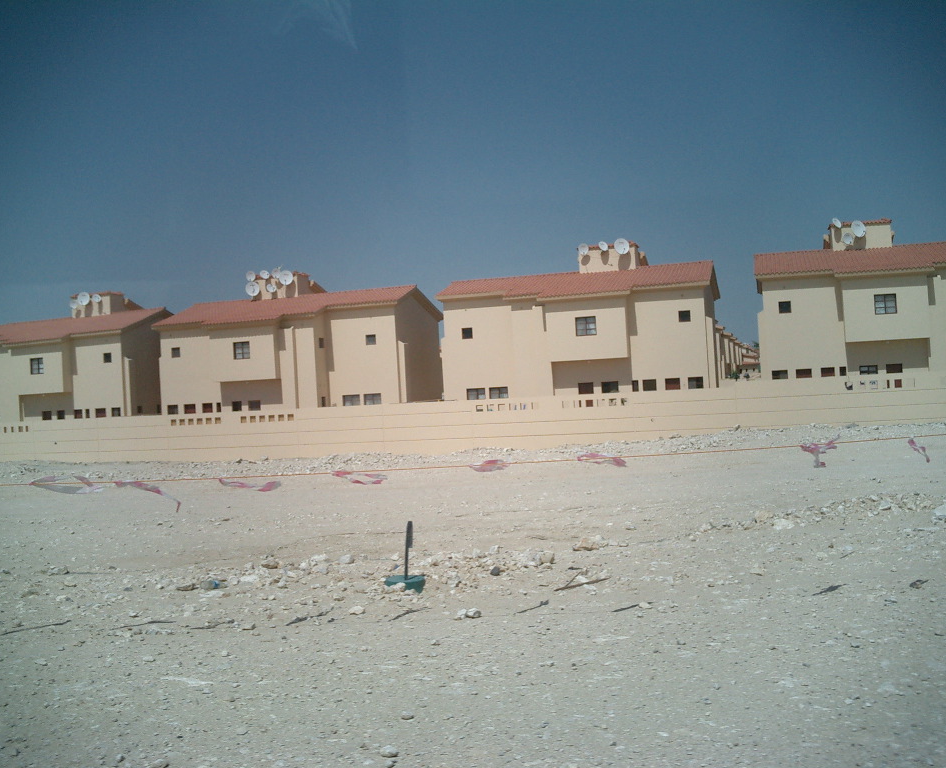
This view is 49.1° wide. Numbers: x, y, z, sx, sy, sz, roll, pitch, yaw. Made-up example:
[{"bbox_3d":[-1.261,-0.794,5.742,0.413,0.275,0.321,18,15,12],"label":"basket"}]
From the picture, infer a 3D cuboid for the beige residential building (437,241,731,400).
[{"bbox_3d":[6.408,-2.690,59.248,15.100,10.000,9.800,-3,0,16],"label":"beige residential building"}]

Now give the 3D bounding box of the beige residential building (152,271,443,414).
[{"bbox_3d":[-10.508,-1.793,64.201,15.600,10.000,9.800,-3,0,16],"label":"beige residential building"}]

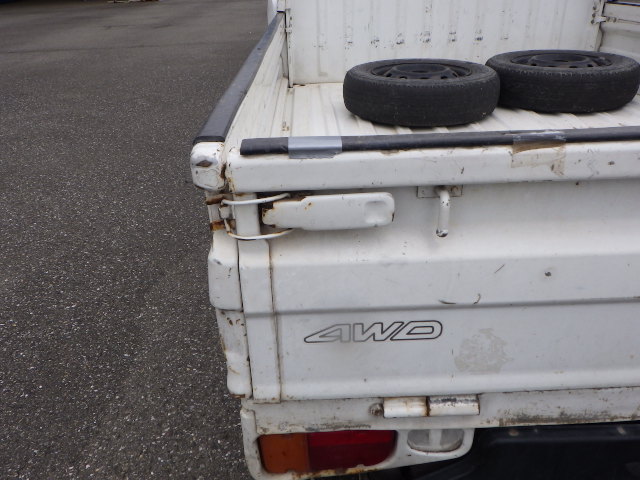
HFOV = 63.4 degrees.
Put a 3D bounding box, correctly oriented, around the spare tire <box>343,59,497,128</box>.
[{"bbox_3d":[0.353,-0.535,1.838,0.537,0.143,0.537,-2,27,-1],"label":"spare tire"}]

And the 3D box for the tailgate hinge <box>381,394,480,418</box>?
[{"bbox_3d":[0.130,0.195,0.607,0.112,0.023,0.022,-2,27,-1],"label":"tailgate hinge"}]

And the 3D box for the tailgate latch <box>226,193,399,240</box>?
[{"bbox_3d":[-0.011,-0.024,0.503,0.165,0.040,0.034,-2,27,-1],"label":"tailgate latch"}]

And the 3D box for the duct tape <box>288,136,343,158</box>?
[{"bbox_3d":[-0.004,-0.086,0.483,0.050,0.018,0.031,-2,27,-1],"label":"duct tape"}]

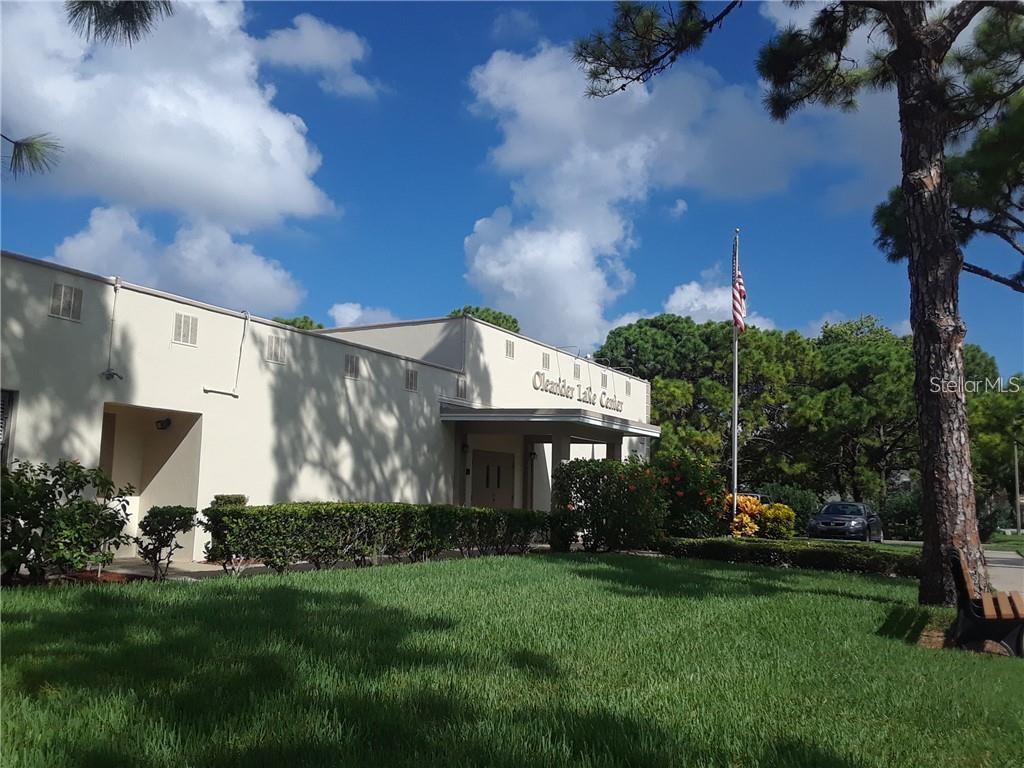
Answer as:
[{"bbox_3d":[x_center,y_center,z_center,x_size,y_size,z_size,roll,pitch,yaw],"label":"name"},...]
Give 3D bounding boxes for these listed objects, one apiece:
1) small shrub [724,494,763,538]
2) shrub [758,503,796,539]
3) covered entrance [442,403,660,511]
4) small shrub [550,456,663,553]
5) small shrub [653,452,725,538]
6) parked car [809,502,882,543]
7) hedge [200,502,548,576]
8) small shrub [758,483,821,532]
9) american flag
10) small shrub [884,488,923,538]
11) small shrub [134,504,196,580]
[{"bbox_3d":[6.283,3.774,24.089,1.050,1.450,1.000,0,-7,15],"label":"small shrub"},{"bbox_3d":[7.262,3.932,24.277,1.050,1.250,1.000,0,-7,17],"label":"shrub"},{"bbox_3d":[0.996,2.315,21.204,3.457,3.080,4.483,-2,-8,29],"label":"covered entrance"},{"bbox_3d":[2.331,2.909,21.438,2.650,2.250,2.000,1,-7,6],"label":"small shrub"},{"bbox_3d":[4.619,3.073,23.356,2.100,2.550,1.900,1,-7,11],"label":"small shrub"},{"bbox_3d":[11.434,4.820,30.181,1.850,1.475,4.930,-2,-8,29],"label":"parked car"},{"bbox_3d":[-1.948,2.764,16.439,0.800,1.020,8.877,-3,-8,32],"label":"hedge"},{"bbox_3d":[10.829,4.982,34.632,2.400,2.150,2.000,0,-7,17],"label":"small shrub"},{"bbox_3d":[6.435,-2.786,25.103,0.380,2.720,0.380,0,-7,14],"label":"american flag"},{"bbox_3d":[16.161,5.386,36.635,1.700,2.200,1.600,-1,-8,24],"label":"small shrub"},{"bbox_3d":[-4.846,2.177,12.411,0.780,1.000,0.720,5,-8,-21],"label":"small shrub"}]

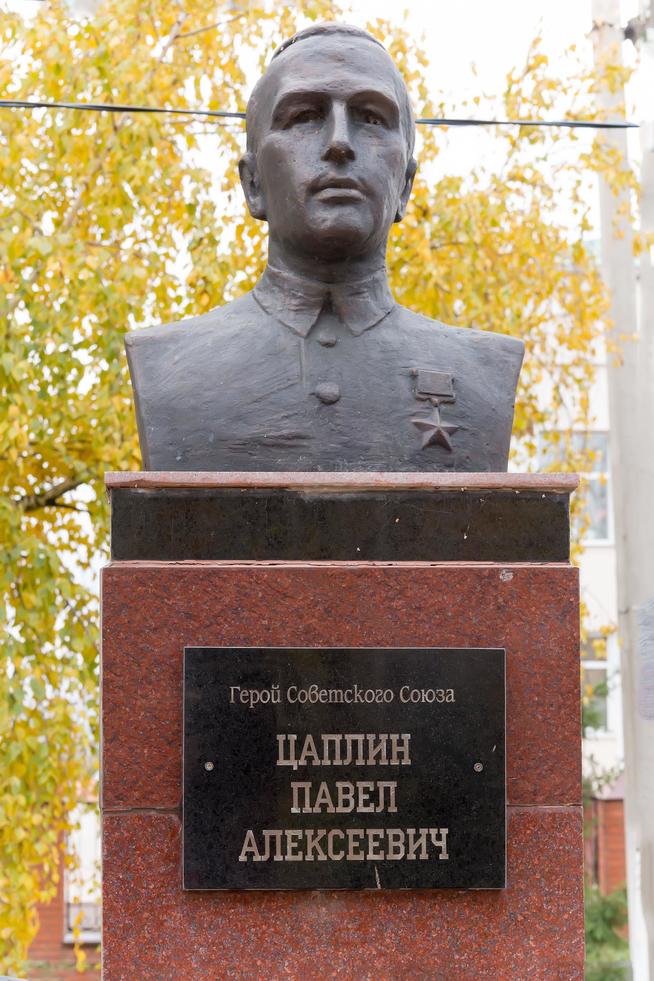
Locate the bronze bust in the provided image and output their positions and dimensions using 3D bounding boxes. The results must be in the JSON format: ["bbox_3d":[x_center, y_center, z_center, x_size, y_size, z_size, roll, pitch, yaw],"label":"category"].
[{"bbox_3d":[-0.002,-0.340,2.369,0.565,0.672,0.360,0,-3,-1],"label":"bronze bust"}]

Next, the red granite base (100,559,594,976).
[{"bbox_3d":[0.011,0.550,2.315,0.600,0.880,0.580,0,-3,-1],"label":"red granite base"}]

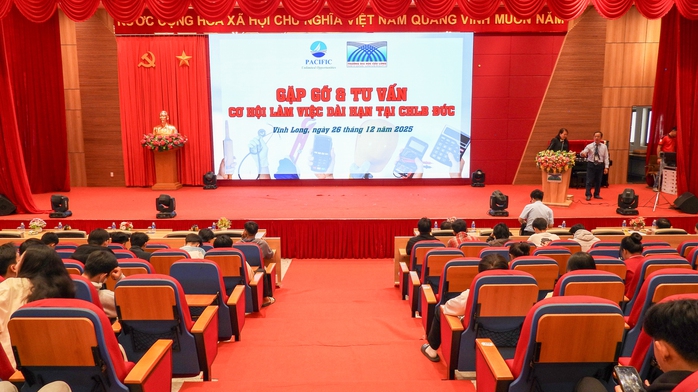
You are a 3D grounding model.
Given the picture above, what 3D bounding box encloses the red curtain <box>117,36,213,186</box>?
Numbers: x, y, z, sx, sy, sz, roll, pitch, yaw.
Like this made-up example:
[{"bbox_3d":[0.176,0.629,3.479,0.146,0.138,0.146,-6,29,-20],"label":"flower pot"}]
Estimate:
[{"bbox_3d":[-5.490,-2.440,14.500,2.720,4.450,0.200,0,8,-1],"label":"red curtain"}]

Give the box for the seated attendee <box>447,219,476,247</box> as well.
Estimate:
[{"bbox_3d":[1.514,0.866,6.768,0.500,1.180,0.760,0,7,0],"label":"seated attendee"}]

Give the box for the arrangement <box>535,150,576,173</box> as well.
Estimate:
[{"bbox_3d":[4.576,-0.757,10.700,0.880,0.500,0.480,4,9,28],"label":"arrangement"}]

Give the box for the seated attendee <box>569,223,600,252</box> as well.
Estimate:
[{"bbox_3d":[3.280,0.930,6.930,0.500,1.130,0.820,0,8,0],"label":"seated attendee"}]

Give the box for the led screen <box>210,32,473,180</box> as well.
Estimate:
[{"bbox_3d":[-0.224,-2.650,14.375,7.700,4.300,0.150,0,8,-1],"label":"led screen"}]

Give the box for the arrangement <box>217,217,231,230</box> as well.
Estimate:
[{"bbox_3d":[-2.100,0.472,8.170,0.250,0.240,0.240,0,8,-1],"label":"arrangement"}]

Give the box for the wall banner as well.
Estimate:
[{"bbox_3d":[-0.212,-5.162,14.255,13.400,0.760,0.080,0,7,0],"label":"wall banner"}]

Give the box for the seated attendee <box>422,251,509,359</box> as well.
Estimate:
[{"bbox_3d":[0.954,0.884,3.765,0.640,1.030,0.850,-1,7,-6],"label":"seated attendee"}]

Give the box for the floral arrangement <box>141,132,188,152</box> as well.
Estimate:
[{"bbox_3d":[-5.355,-1.540,14.065,1.380,0.540,0.720,0,7,0],"label":"floral arrangement"}]

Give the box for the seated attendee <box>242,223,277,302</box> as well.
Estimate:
[{"bbox_3d":[-1.270,0.900,6.870,0.520,1.220,0.780,0,8,0],"label":"seated attendee"}]

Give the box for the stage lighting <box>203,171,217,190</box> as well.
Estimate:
[{"bbox_3d":[-4.050,-0.439,14.150,0.410,0.500,0.360,0,8,-1],"label":"stage lighting"}]

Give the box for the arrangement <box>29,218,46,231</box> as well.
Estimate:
[{"bbox_3d":[-5.250,0.490,8.170,0.290,0.250,0.270,0,8,-1],"label":"arrangement"}]

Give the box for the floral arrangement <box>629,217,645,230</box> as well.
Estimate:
[{"bbox_3d":[5.012,0.486,8.405,0.280,0.230,0.270,0,7,0],"label":"floral arrangement"}]

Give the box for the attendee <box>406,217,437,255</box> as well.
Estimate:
[{"bbox_3d":[0.994,0.859,6.767,0.500,1.190,0.760,0,7,0],"label":"attendee"}]

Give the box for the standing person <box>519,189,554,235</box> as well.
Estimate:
[{"bbox_3d":[2.968,0.649,7.649,0.520,1.570,0.380,-1,7,-8],"label":"standing person"}]

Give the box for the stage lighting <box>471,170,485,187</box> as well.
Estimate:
[{"bbox_3d":[3.980,-0.537,14.856,0.400,0.520,0.330,0,7,0],"label":"stage lighting"}]

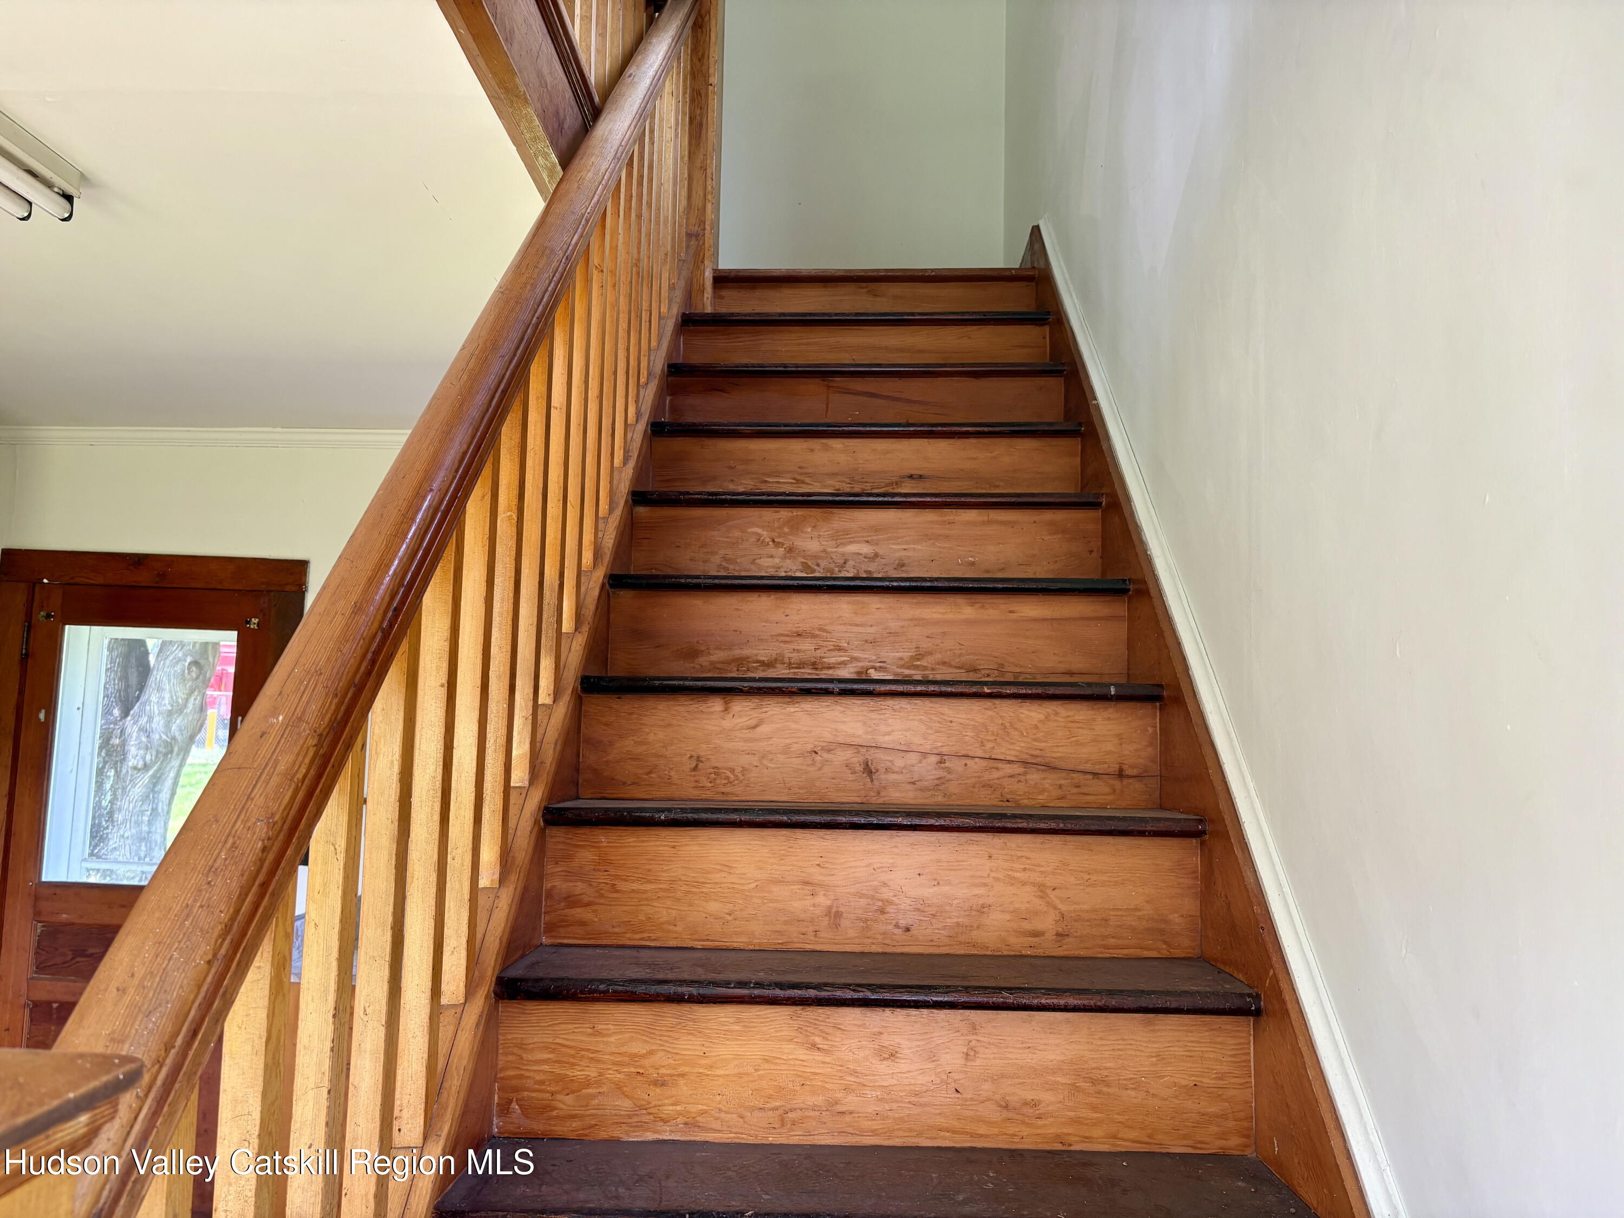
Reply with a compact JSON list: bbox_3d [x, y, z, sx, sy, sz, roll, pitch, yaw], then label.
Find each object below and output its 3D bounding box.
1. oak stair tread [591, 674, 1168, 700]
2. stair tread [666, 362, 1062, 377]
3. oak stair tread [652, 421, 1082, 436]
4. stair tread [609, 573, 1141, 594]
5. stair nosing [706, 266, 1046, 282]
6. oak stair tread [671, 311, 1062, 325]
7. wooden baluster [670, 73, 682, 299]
[{"bbox_3d":[0.099,0.145,2.114,0.954,0.030,0.240,1,-6,2],"label":"oak stair tread"},{"bbox_3d":[0.134,-0.563,3.050,0.954,0.030,0.240,1,-6,2],"label":"stair tread"},{"bbox_3d":[0.123,-0.396,2.724,0.954,0.030,0.055,1,-6,2],"label":"oak stair tread"},{"bbox_3d":[0.108,-0.032,2.348,0.954,0.030,0.240,1,-6,2],"label":"stair tread"},{"bbox_3d":[0.175,-0.926,3.424,0.901,0.030,0.055,1,-6,2],"label":"stair nosing"},{"bbox_3d":[0.140,-0.750,3.191,0.954,0.030,0.055,1,-6,2],"label":"oak stair tread"},{"bbox_3d":[-0.378,-1.201,3.374,0.029,0.667,0.029,1,-6,2],"label":"wooden baluster"}]

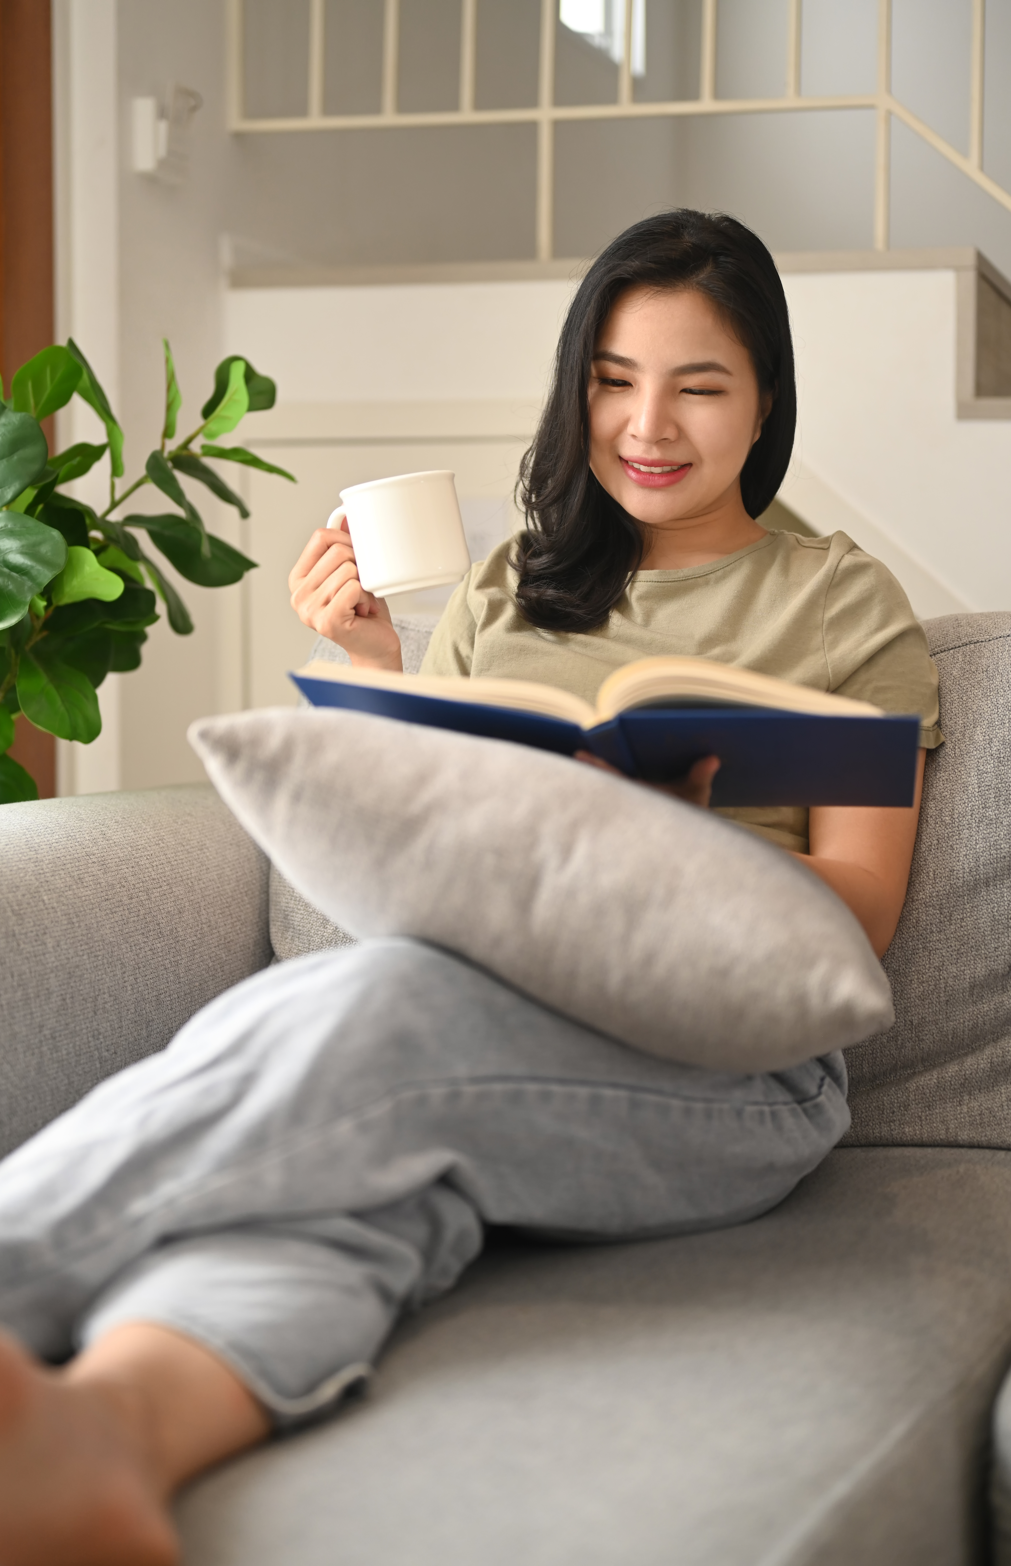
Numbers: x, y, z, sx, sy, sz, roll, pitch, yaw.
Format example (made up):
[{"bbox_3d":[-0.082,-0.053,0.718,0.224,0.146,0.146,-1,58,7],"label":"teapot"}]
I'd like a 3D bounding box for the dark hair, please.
[{"bbox_3d":[0.111,-0.268,1.610,0.212,0.315,0.235,5,5,15],"label":"dark hair"}]

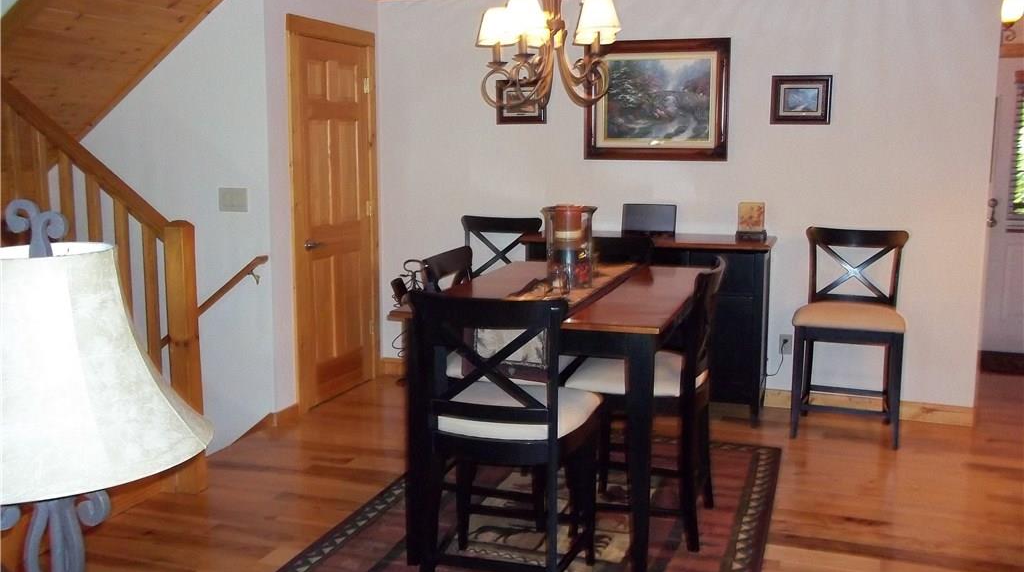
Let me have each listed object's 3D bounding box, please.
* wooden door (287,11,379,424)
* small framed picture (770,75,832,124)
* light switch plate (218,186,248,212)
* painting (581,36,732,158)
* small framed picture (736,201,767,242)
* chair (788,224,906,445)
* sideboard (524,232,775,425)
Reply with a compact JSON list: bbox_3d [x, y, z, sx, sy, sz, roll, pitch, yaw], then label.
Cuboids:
[{"bbox_3d":[-1.014,-0.408,5.445,0.080,2.110,0.930,3,9,19],"label":"wooden door"},{"bbox_3d":[1.546,-0.992,5.054,0.308,0.255,0.035,3,9,19],"label":"small framed picture"},{"bbox_3d":[-1.433,-0.440,4.855,0.170,0.120,0.022,3,9,19],"label":"light switch plate"},{"bbox_3d":[0.802,-1.035,5.296,0.808,0.658,0.050,3,9,19],"label":"painting"},{"bbox_3d":[1.296,-0.345,5.101,0.155,0.208,0.060,3,9,19],"label":"small framed picture"},{"bbox_3d":[1.732,0.244,4.881,0.530,1.035,0.530,3,9,17],"label":"chair"},{"bbox_3d":[0.747,0.210,5.312,1.340,0.960,0.410,3,9,19],"label":"sideboard"}]

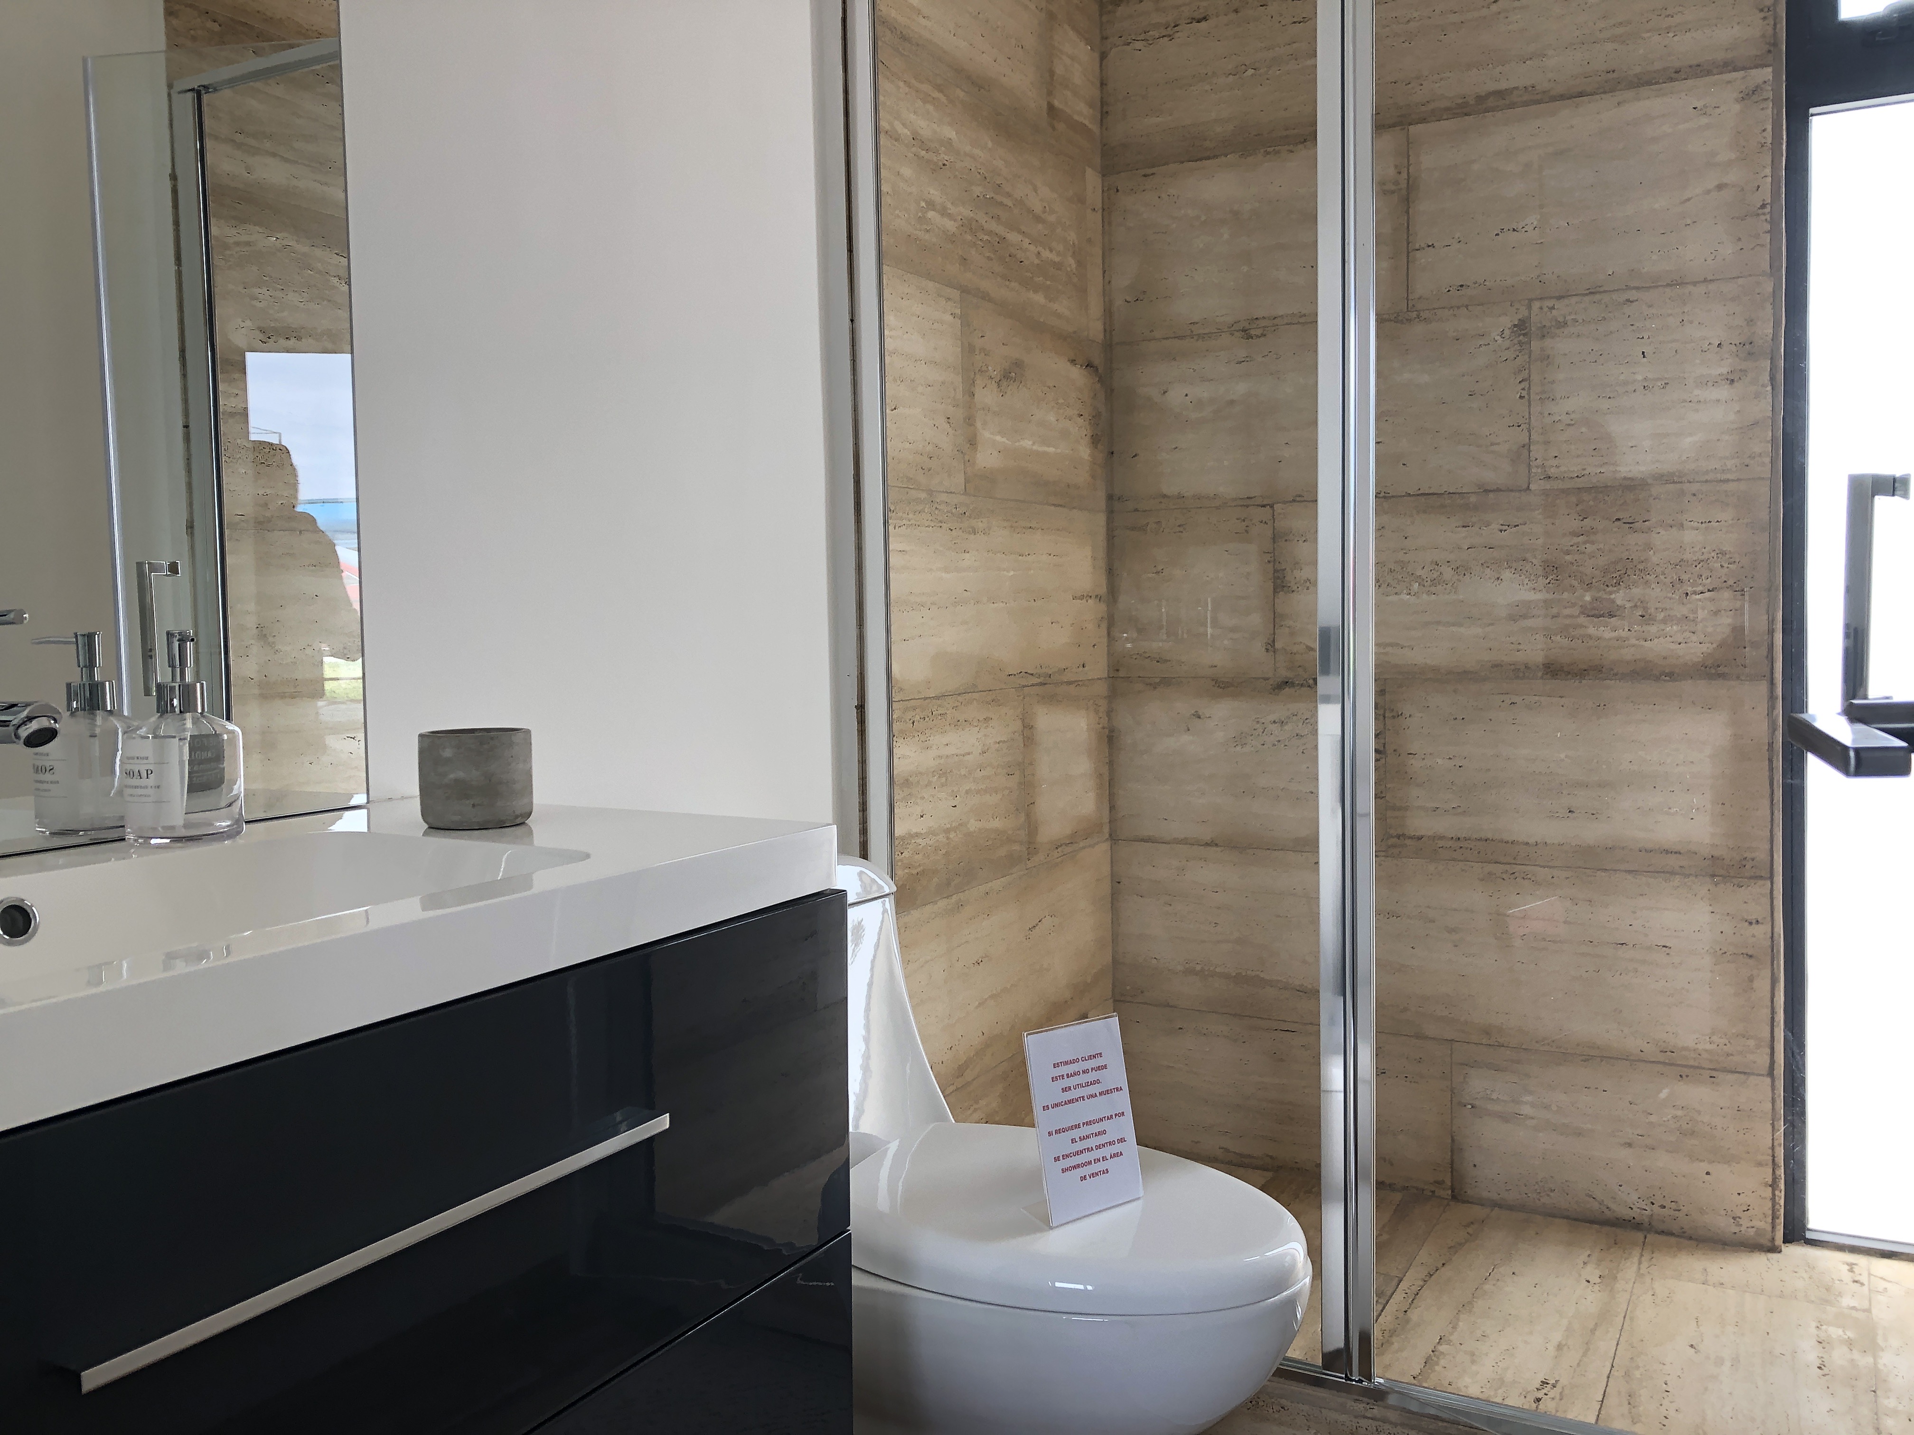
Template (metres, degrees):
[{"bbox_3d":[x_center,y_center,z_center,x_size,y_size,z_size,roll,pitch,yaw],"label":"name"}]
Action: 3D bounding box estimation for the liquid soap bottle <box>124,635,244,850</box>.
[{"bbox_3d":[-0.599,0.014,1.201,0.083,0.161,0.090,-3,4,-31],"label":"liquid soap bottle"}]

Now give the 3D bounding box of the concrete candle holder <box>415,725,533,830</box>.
[{"bbox_3d":[-0.394,0.050,1.268,0.090,0.075,0.090,1,4,29],"label":"concrete candle holder"}]

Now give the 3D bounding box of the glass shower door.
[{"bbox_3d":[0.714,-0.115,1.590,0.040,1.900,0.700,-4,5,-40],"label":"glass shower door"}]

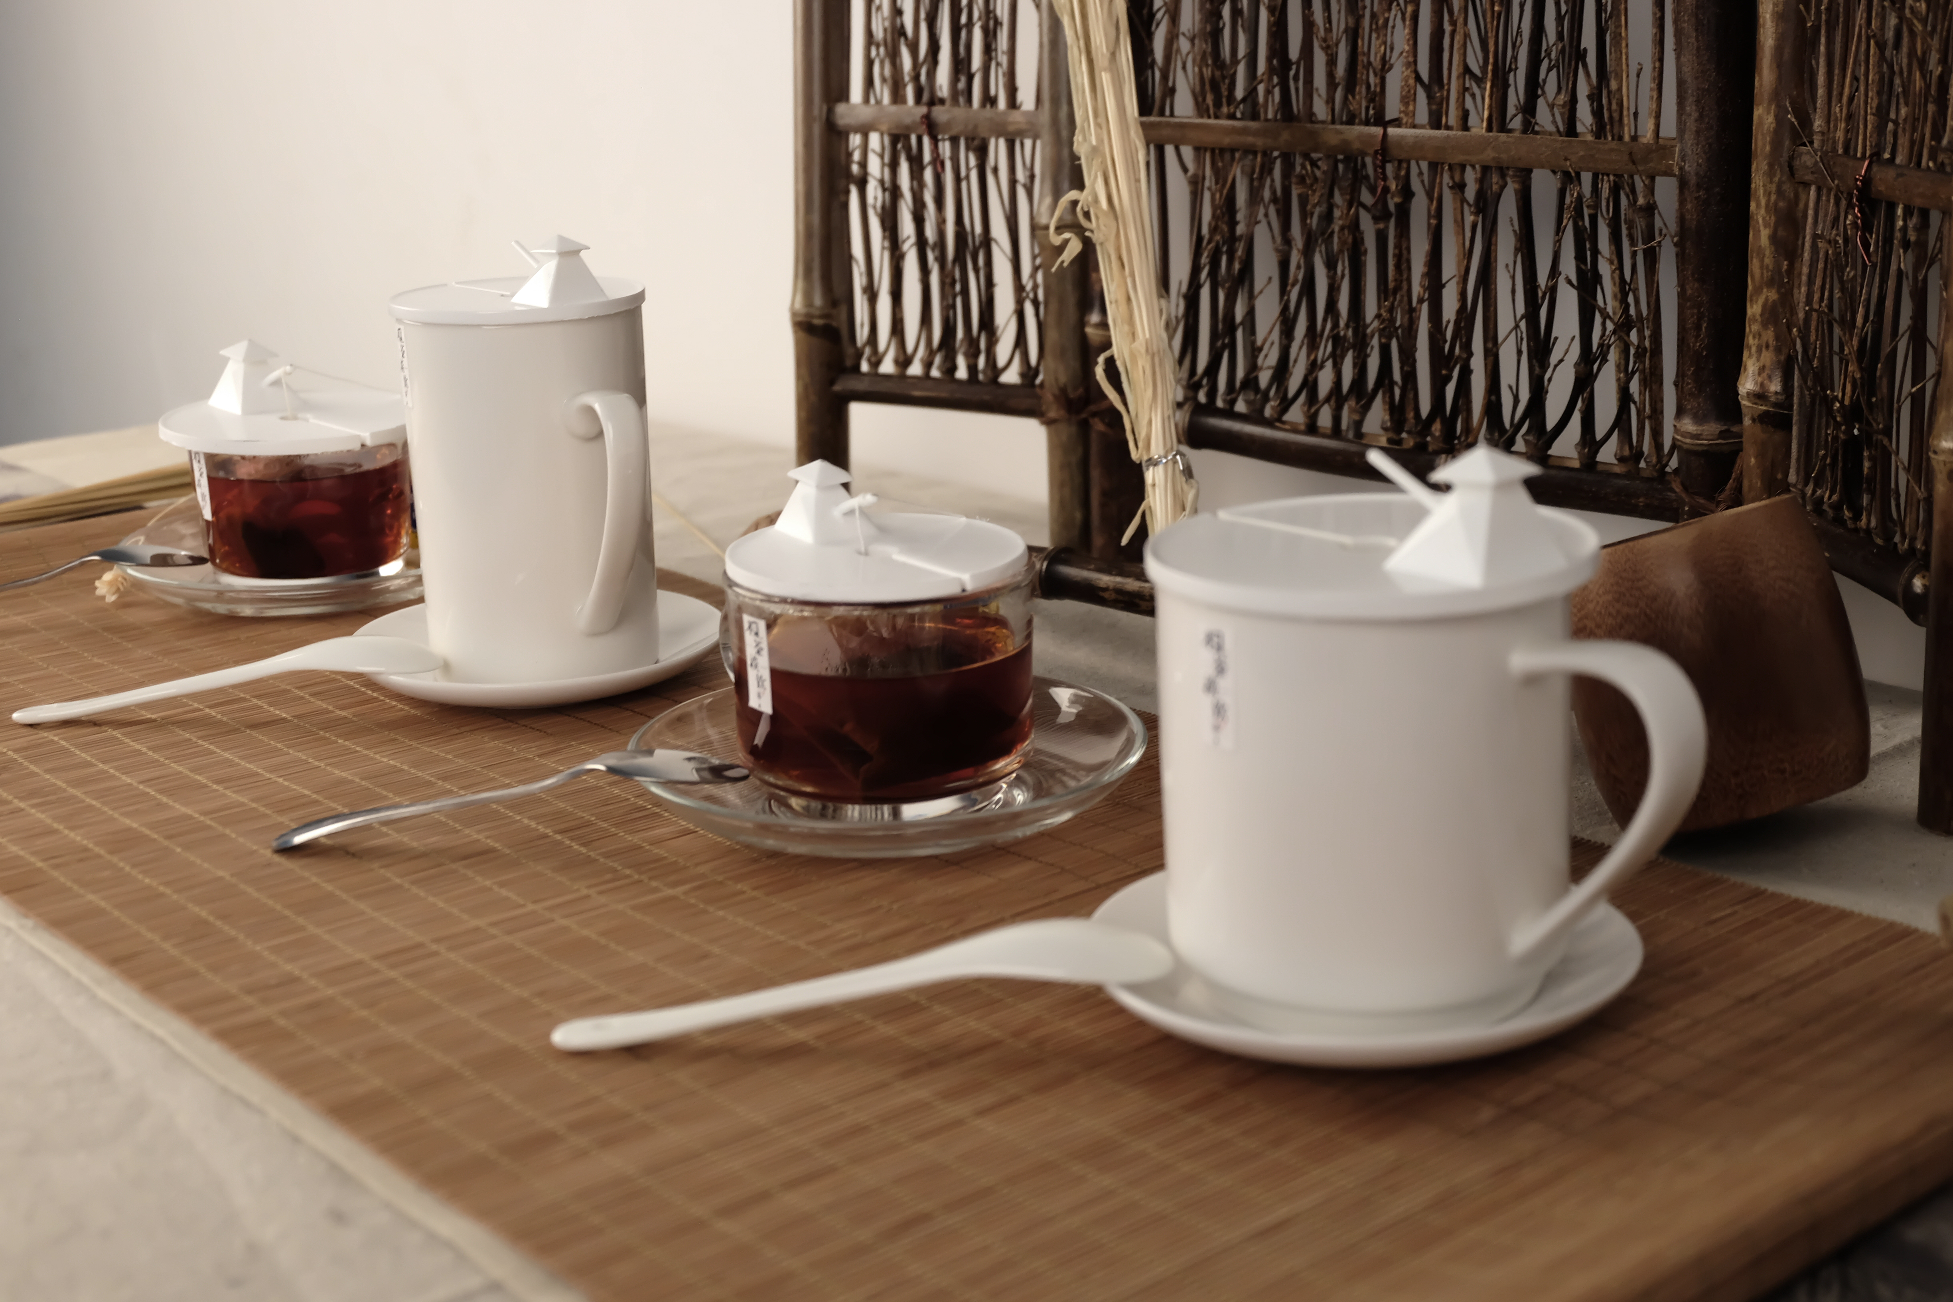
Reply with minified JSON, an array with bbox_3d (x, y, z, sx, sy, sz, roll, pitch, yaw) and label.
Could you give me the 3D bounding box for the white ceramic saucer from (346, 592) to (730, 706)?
[{"bbox_3d":[-0.142,0.001,0.828,0.121,0.014,0.121,-2,16,1],"label":"white ceramic saucer"}]

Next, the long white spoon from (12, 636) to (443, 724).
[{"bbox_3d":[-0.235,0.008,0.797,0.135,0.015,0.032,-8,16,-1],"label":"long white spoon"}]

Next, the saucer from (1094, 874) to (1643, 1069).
[{"bbox_3d":[0.085,0.069,0.565,0.121,0.014,0.121,0,16,9],"label":"saucer"}]

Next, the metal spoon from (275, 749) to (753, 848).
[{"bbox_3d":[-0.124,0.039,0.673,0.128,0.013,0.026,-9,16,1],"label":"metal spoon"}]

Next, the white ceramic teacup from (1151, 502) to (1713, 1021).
[{"bbox_3d":[0.098,0.013,0.544,0.094,0.116,0.127,-17,22,-42],"label":"white ceramic teacup"}]

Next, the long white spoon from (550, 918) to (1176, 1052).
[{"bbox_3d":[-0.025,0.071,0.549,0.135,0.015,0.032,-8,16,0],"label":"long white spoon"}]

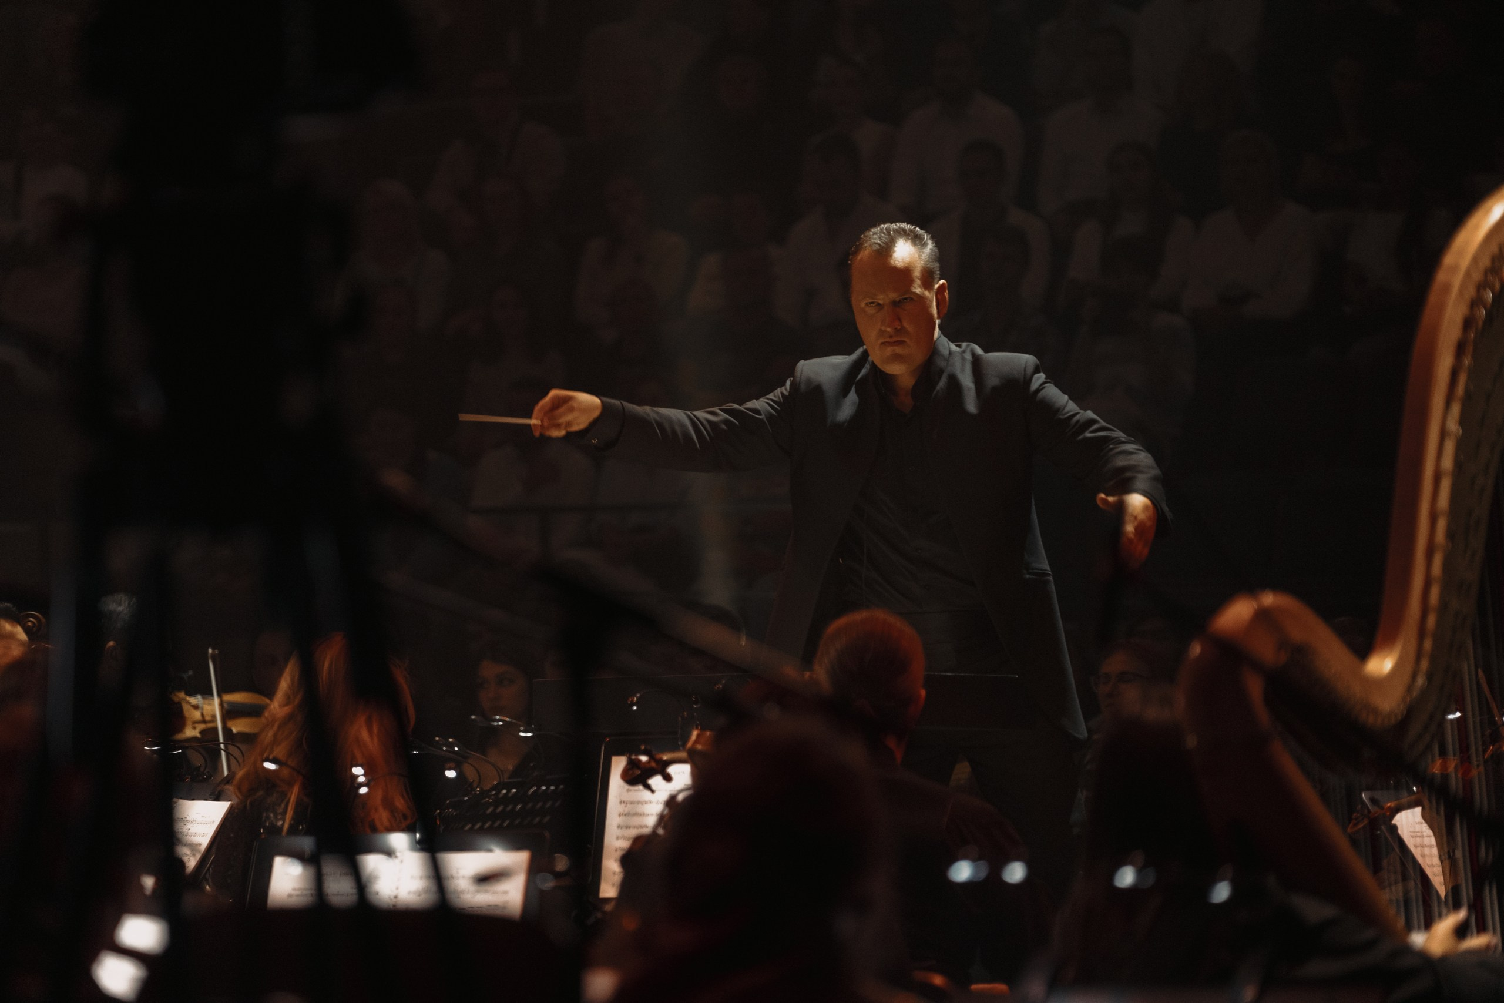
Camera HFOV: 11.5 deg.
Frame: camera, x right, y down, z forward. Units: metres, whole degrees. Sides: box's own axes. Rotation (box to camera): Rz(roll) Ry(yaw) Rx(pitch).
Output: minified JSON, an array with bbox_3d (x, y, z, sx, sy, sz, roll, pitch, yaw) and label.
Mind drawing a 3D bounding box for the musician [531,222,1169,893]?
[{"bbox_3d":[0.177,0.394,12.900,1.040,1.750,0.620,0,0,16],"label":"musician"}]

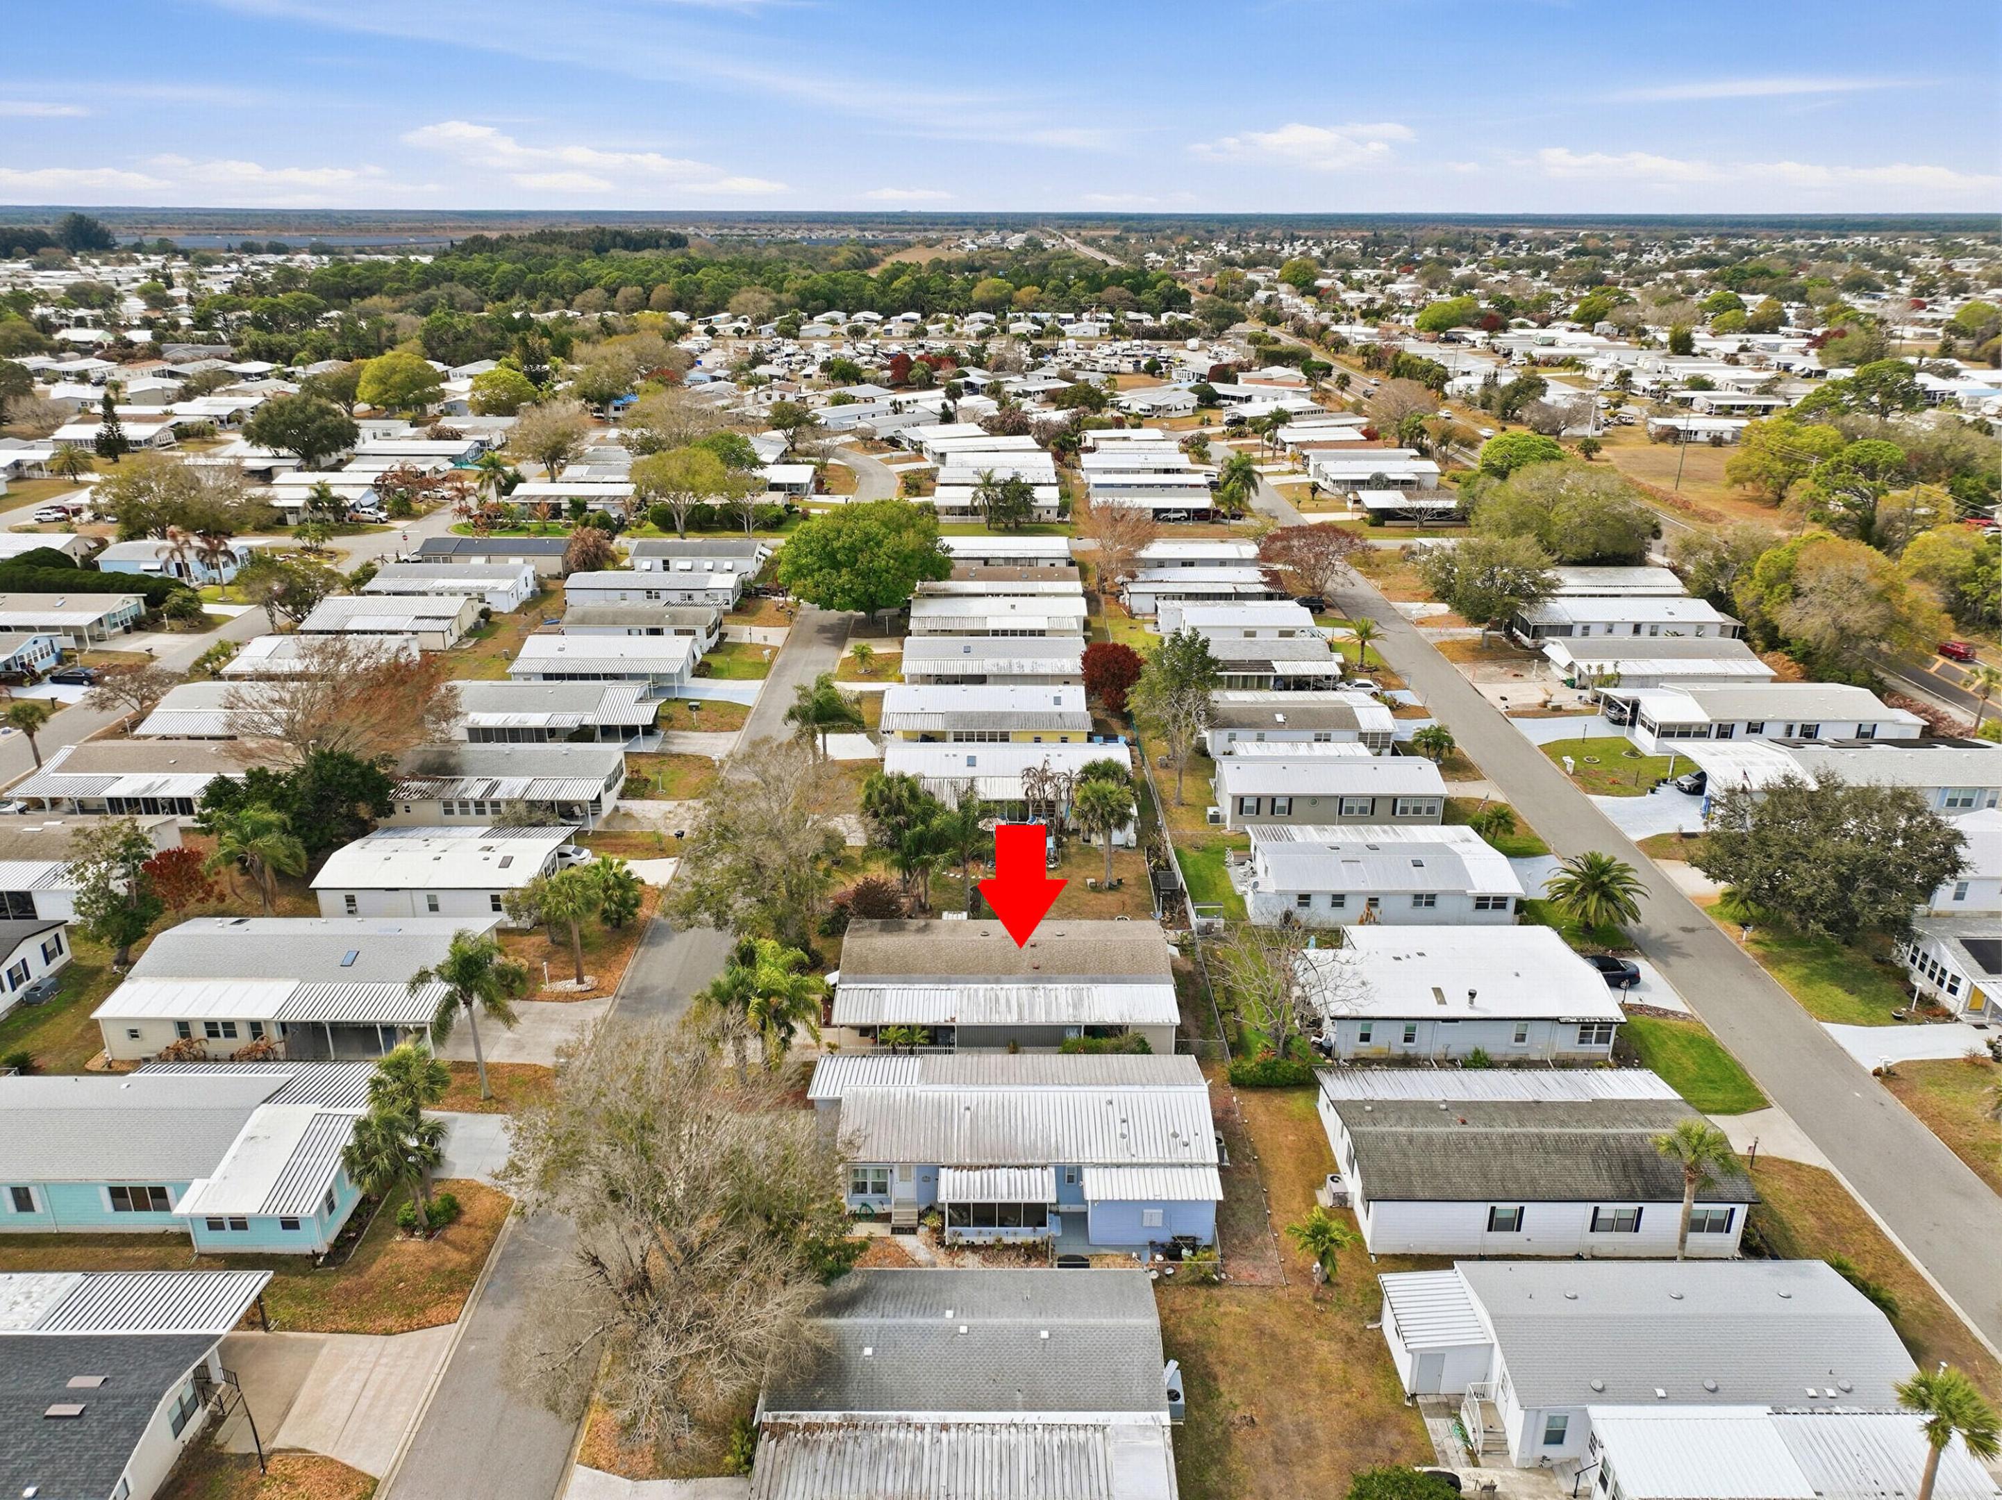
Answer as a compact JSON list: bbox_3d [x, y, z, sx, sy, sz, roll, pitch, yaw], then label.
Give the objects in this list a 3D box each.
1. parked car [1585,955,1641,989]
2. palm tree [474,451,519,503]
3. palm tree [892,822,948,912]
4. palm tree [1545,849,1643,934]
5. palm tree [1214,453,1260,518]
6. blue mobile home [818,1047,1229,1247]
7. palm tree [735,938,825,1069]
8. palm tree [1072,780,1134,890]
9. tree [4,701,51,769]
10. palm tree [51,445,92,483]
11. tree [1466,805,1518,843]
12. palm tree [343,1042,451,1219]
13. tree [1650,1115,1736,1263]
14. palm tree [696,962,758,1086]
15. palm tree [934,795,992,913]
[{"bbox_3d":[34.911,13.004,81.659,4.800,1.450,1.830,0,21,0],"label":"parked car"},{"bbox_3d":[-77.107,-41.401,211.915,5.600,8.300,5.400,0,21,0],"label":"palm tree"},{"bbox_3d":[-5.093,7.676,88.644,3.700,6.000,3.700,0,21,0],"label":"palm tree"},{"bbox_3d":[37.400,9.250,87.498,6.400,5.300,6.300,0,21,0],"label":"palm tree"},{"bbox_3d":[34.857,-38.739,204.329,6.600,9.600,6.400,0,21,0],"label":"palm tree"},{"bbox_3d":[0.283,18.199,65.125,18.900,3.600,10.600,0,21,0],"label":"blue mobile home"},{"bbox_3d":[-11.387,13.660,72.482,4.700,7.700,4.600,0,21,0],"label":"palm tree"},{"bbox_3d":[6.904,5.648,91.743,4.100,7.600,4.100,0,21,0],"label":"palm tree"},{"bbox_3d":[-81.006,-1.164,116.101,3.010,5.910,3.010,0,21,0],"label":"tree"},{"bbox_3d":[-152.842,-46.981,228.530,6.100,6.100,6.000,0,21,0],"label":"palm tree"},{"bbox_3d":[35.606,5.478,100.429,3.100,2.900,2.800,0,21,0],"label":"tree"},{"bbox_3d":[-26.582,17.375,61.744,4.500,8.500,4.200,0,21,0],"label":"palm tree"},{"bbox_3d":[30.078,19.843,61.085,3.360,7.600,3.360,0,21,0],"label":"tree"},{"bbox_3d":[-14.433,14.696,74.011,3.170,7.500,3.170,0,21,0],"label":"palm tree"},{"bbox_3d":[-2.222,6.927,88.690,4.000,8.500,4.000,0,21,0],"label":"palm tree"}]

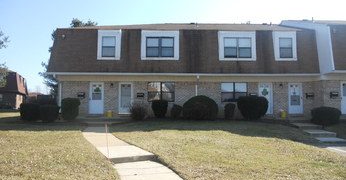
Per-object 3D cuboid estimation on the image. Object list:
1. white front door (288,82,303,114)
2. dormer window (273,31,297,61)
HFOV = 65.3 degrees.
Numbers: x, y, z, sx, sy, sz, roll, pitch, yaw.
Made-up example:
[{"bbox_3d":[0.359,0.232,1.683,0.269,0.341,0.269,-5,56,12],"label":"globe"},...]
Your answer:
[{"bbox_3d":[8.324,0.599,18.271,1.001,2.086,0.090,0,-4,-1],"label":"white front door"},{"bbox_3d":[7.506,-2.928,18.036,1.596,2.002,0.150,0,-4,-1],"label":"dormer window"}]

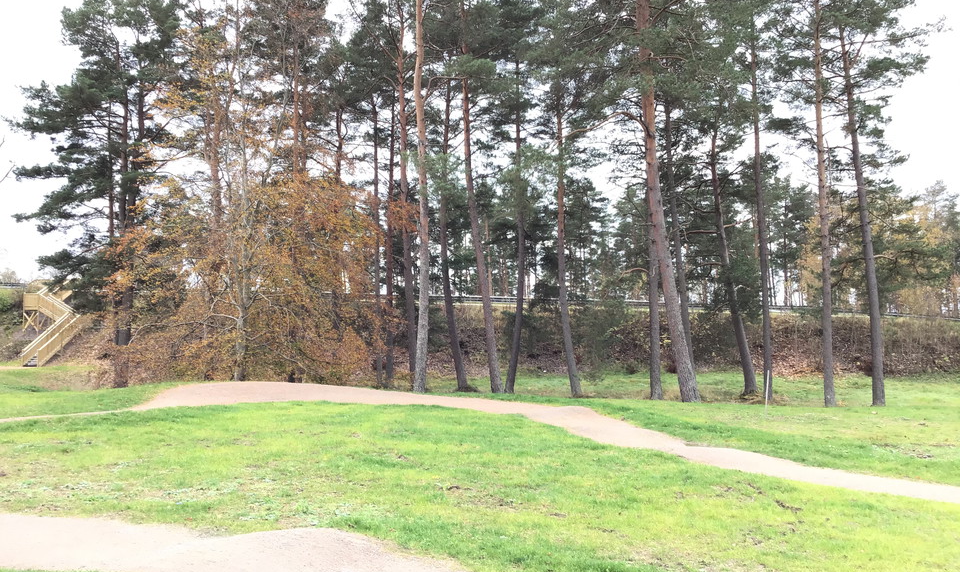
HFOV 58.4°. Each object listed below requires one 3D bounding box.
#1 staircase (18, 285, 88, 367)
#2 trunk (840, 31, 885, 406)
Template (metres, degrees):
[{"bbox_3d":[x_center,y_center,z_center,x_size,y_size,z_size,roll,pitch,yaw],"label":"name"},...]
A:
[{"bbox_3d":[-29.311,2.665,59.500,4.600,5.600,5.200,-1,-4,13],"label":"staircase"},{"bbox_3d":[9.878,-1.827,22.334,0.397,9.864,0.377,-4,-4,0],"label":"trunk"}]

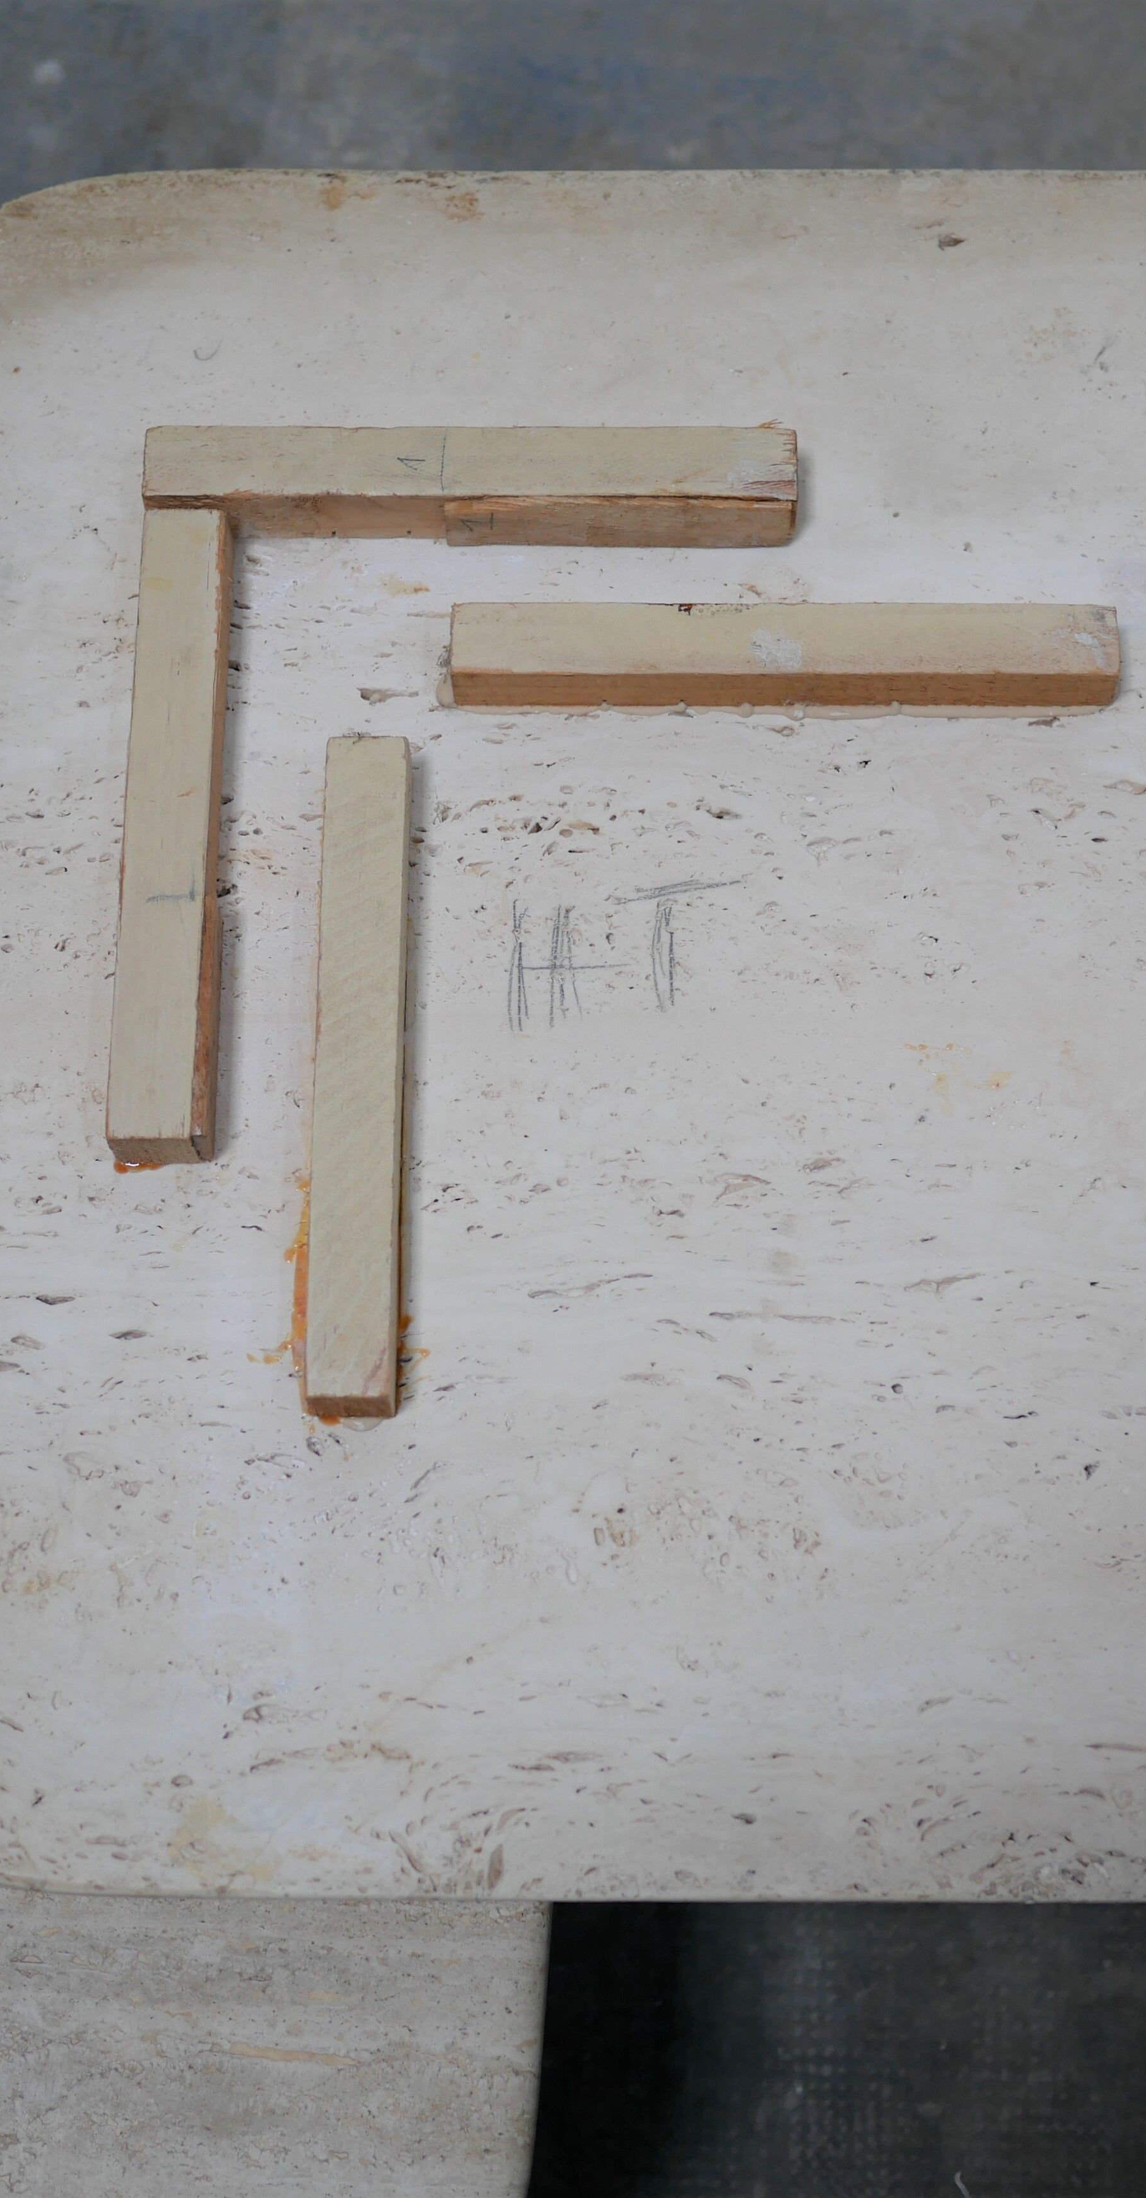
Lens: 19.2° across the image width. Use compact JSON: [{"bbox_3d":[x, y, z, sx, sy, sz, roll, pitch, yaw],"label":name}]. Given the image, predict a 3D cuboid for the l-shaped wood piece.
[{"bbox_3d":[-0.031,-0.090,0.979,0.193,0.021,0.222,0,72,1],"label":"l-shaped wood piece"}]

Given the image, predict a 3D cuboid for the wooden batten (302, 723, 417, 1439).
[{"bbox_3d":[-0.059,-0.008,0.951,0.023,0.022,0.194,0,72,1],"label":"wooden batten"}]

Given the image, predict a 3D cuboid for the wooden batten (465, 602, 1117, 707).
[{"bbox_3d":[0.062,-0.130,0.992,0.193,0.022,0.022,0,72,1],"label":"wooden batten"}]

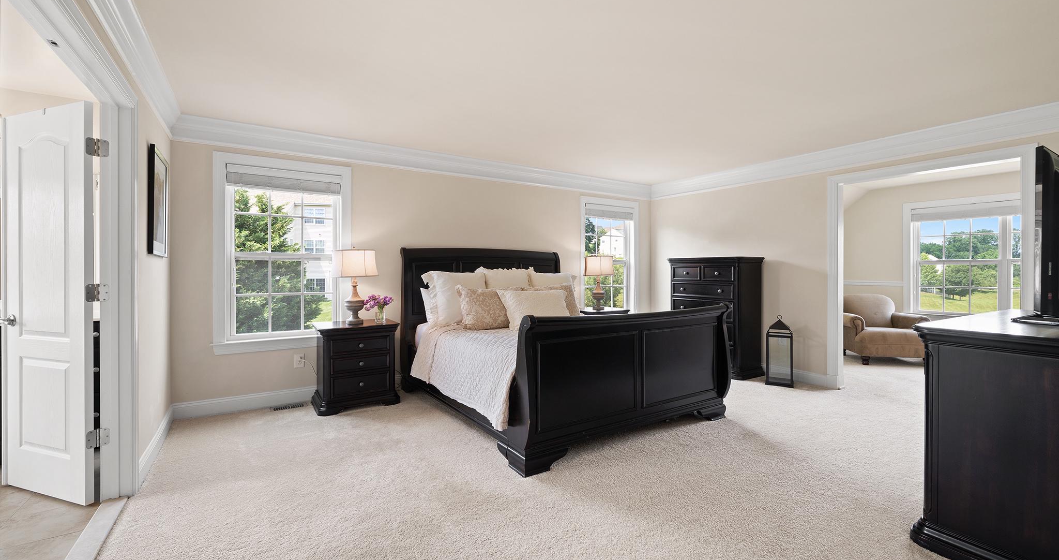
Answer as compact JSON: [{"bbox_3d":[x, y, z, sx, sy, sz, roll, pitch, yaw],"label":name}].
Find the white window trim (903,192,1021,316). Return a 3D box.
[{"bbox_3d":[5.934,-0.277,5.126,0.090,1.600,1.950,-1,1,-37],"label":"white window trim"}]

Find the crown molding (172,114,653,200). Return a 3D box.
[{"bbox_3d":[-0.525,-1.229,4.582,5.360,0.190,0.085,-1,1,-31],"label":"crown molding"}]

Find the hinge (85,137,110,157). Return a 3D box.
[{"bbox_3d":[-2.198,-0.674,2.096,0.020,0.090,0.080,1,2,38],"label":"hinge"}]

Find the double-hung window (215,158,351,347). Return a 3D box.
[{"bbox_3d":[-2.176,-0.226,3.717,1.080,1.690,0.120,-1,1,-31],"label":"double-hung window"}]

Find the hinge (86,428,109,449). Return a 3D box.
[{"bbox_3d":[-2.159,0.790,2.060,0.022,0.091,0.078,1,1,41],"label":"hinge"}]

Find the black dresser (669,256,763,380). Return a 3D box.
[{"bbox_3d":[2.241,0.415,5.034,0.470,1.330,0.970,-1,1,-32],"label":"black dresser"}]

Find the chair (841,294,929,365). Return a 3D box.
[{"bbox_3d":[4.703,0.641,5.471,0.780,0.860,0.880,0,1,20],"label":"chair"}]

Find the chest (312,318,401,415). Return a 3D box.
[{"bbox_3d":[-1.560,0.754,3.728,0.670,0.710,0.440,-1,1,-31],"label":"chest"}]

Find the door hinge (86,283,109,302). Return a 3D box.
[{"bbox_3d":[-2.169,0.062,2.068,0.022,0.091,0.078,1,1,41],"label":"door hinge"}]

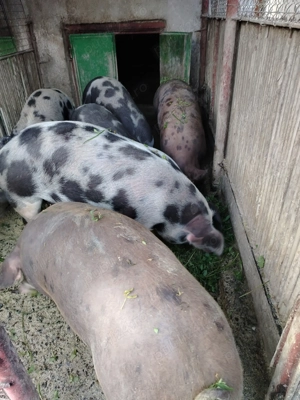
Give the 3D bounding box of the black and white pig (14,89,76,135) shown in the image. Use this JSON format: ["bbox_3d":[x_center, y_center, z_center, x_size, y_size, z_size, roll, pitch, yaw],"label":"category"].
[{"bbox_3d":[-0.938,-0.507,2.439,0.394,0.725,1.350,-4,34,0],"label":"black and white pig"}]

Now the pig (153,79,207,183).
[{"bbox_3d":[0.239,-0.545,2.353,0.375,0.750,1.462,-5,34,-2],"label":"pig"}]

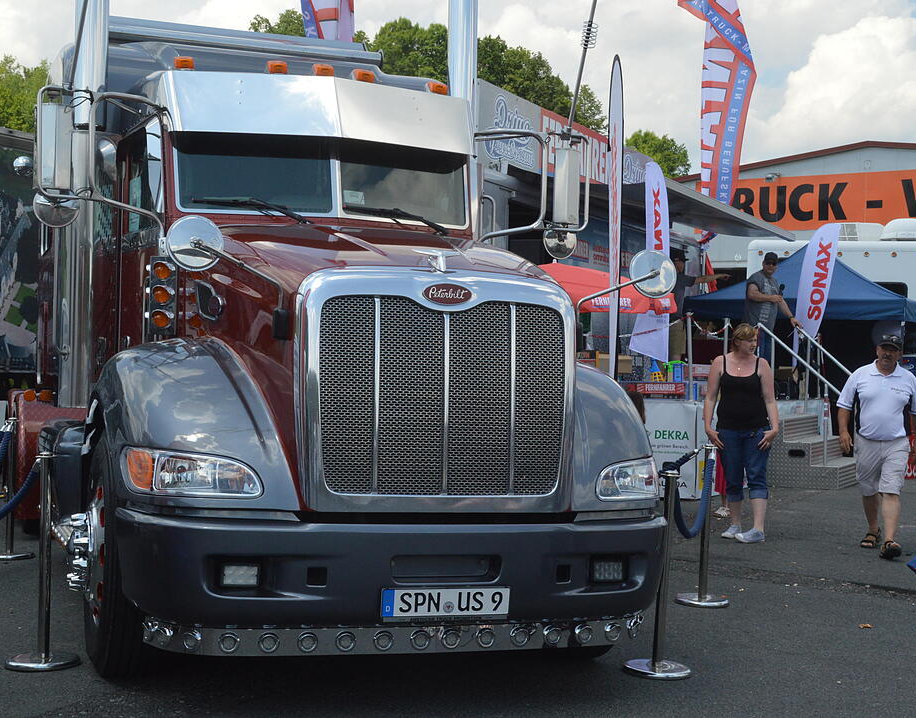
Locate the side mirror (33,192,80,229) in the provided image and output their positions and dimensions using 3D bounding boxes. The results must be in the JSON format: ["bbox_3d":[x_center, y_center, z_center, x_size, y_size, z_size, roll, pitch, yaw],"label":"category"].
[{"bbox_3d":[-2.091,-0.795,7.500,0.230,0.220,0.090,2,0,2],"label":"side mirror"}]

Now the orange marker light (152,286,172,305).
[{"bbox_3d":[-1.458,-0.313,7.100,0.095,0.090,0.080,2,0,-18],"label":"orange marker light"}]

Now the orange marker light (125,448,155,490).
[{"bbox_3d":[-1.246,0.434,5.630,0.110,0.155,0.120,2,1,-18],"label":"orange marker light"}]

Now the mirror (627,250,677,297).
[{"bbox_3d":[0.854,-0.370,6.300,0.210,0.210,0.090,2,1,-12],"label":"mirror"}]

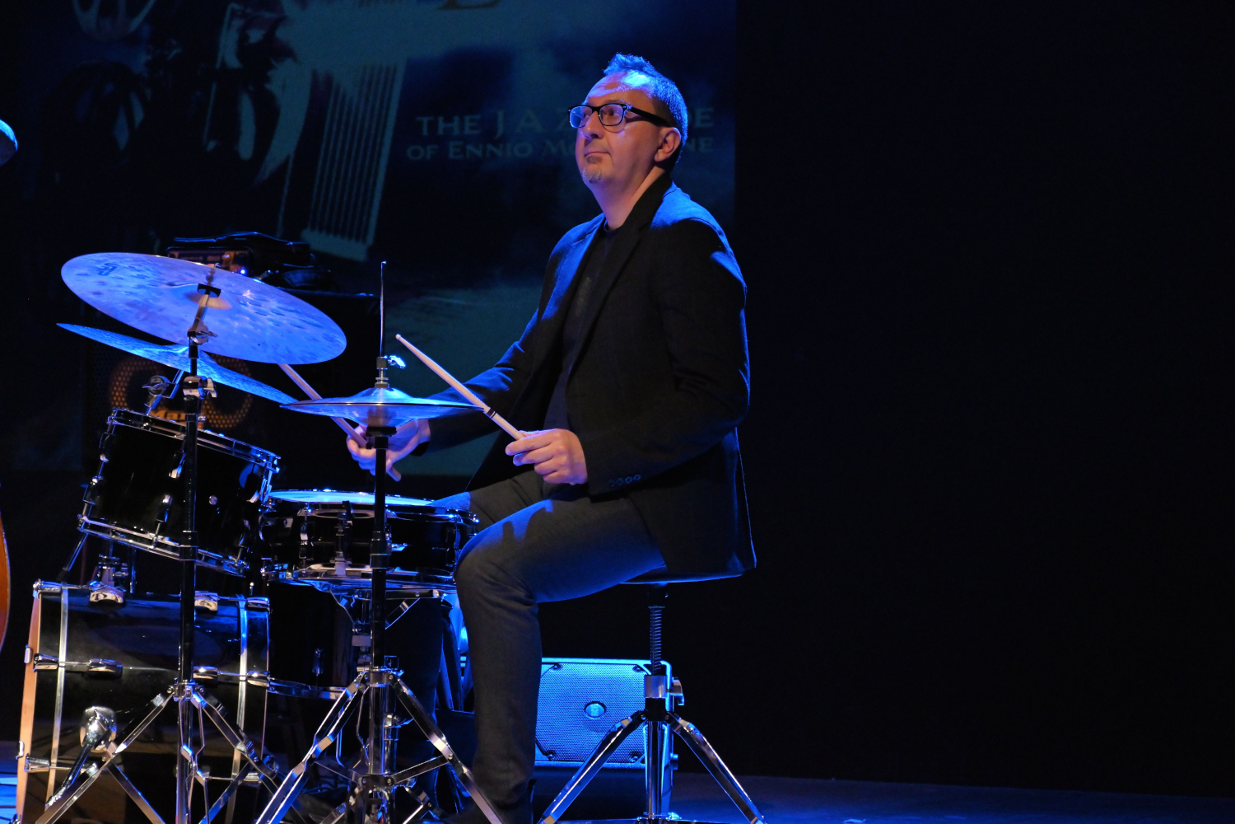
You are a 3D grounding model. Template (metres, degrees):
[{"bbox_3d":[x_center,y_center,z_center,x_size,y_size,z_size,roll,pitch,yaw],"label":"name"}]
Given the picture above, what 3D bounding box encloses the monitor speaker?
[{"bbox_3d":[-0.043,0.640,7.120,0.305,0.305,0.350,1,-2,3],"label":"monitor speaker"}]

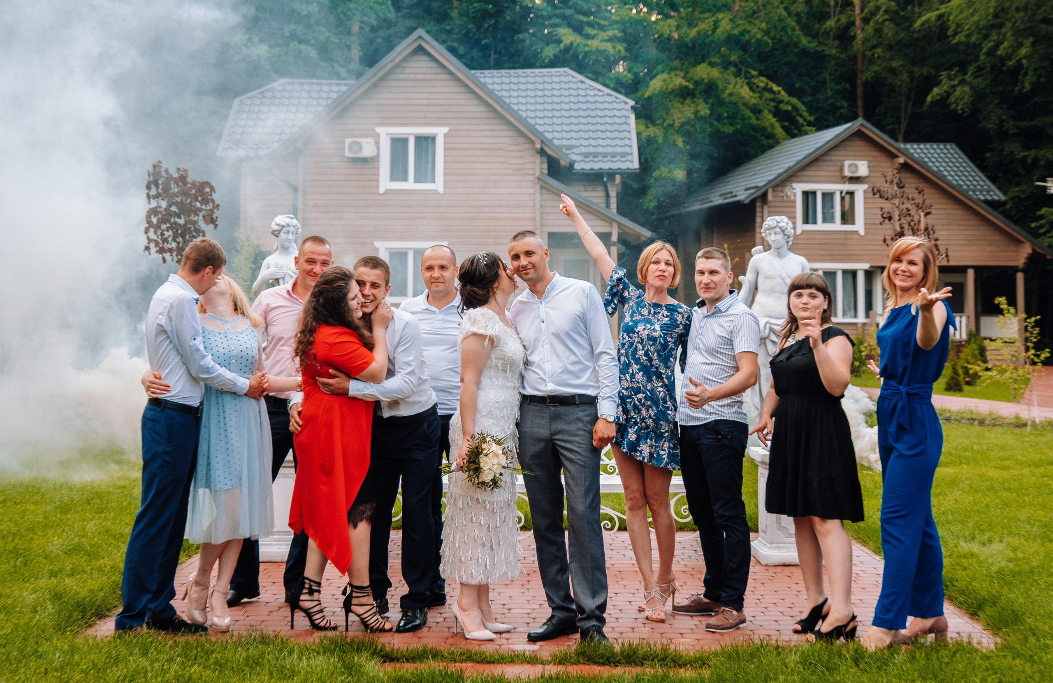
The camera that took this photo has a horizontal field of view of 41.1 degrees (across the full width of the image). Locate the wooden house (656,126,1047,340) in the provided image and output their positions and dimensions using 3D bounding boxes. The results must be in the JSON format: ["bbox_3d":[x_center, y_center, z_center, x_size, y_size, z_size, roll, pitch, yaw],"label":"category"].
[{"bbox_3d":[10.950,-3.151,48.860,10.400,7.700,9.500,0,1,-12],"label":"wooden house"}]

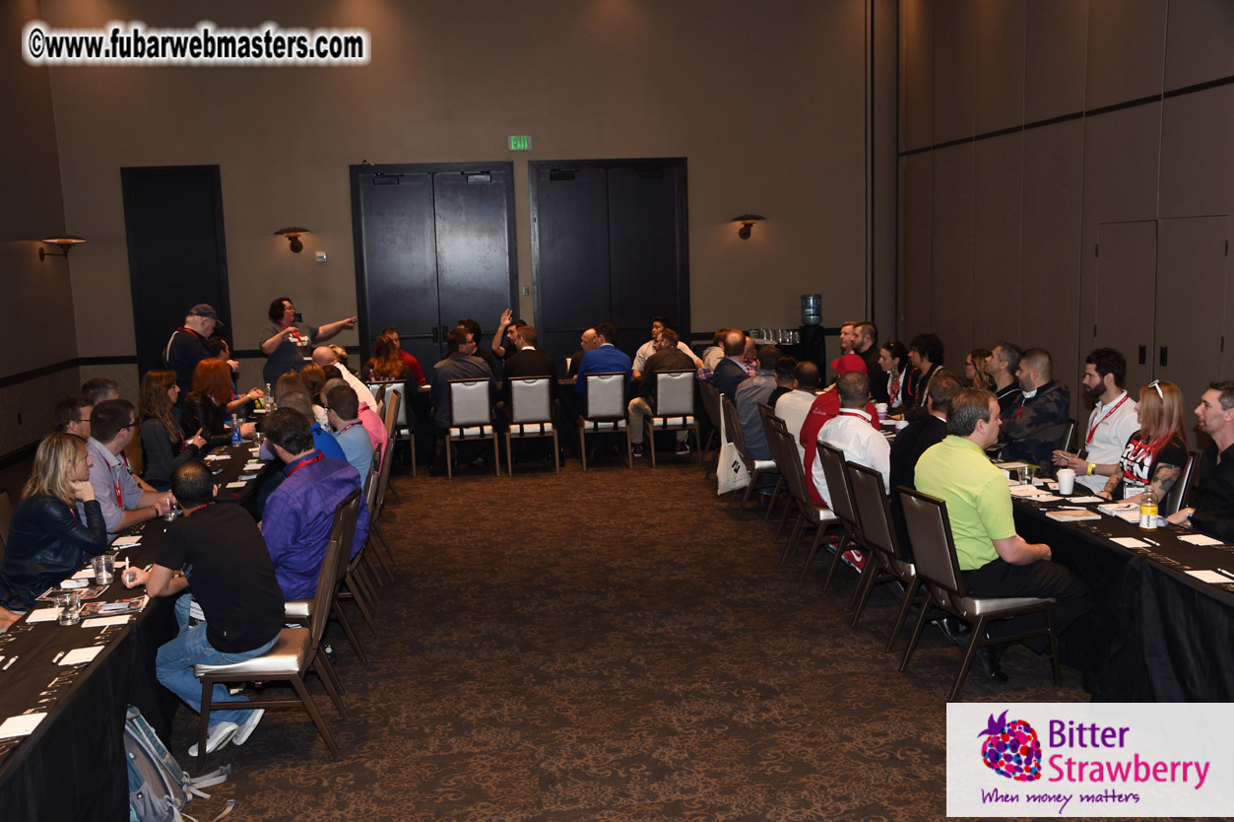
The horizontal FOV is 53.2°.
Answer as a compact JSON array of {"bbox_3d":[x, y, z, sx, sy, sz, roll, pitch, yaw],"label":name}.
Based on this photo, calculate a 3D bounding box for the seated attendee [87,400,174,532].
[{"bbox_3d":[-2.726,0.626,6.733,0.749,1.349,0.591,-3,8,-9],"label":"seated attendee"}]

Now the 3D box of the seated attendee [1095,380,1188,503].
[{"bbox_3d":[2.668,0.508,6.588,0.750,1.260,0.500,-4,8,-19],"label":"seated attendee"}]

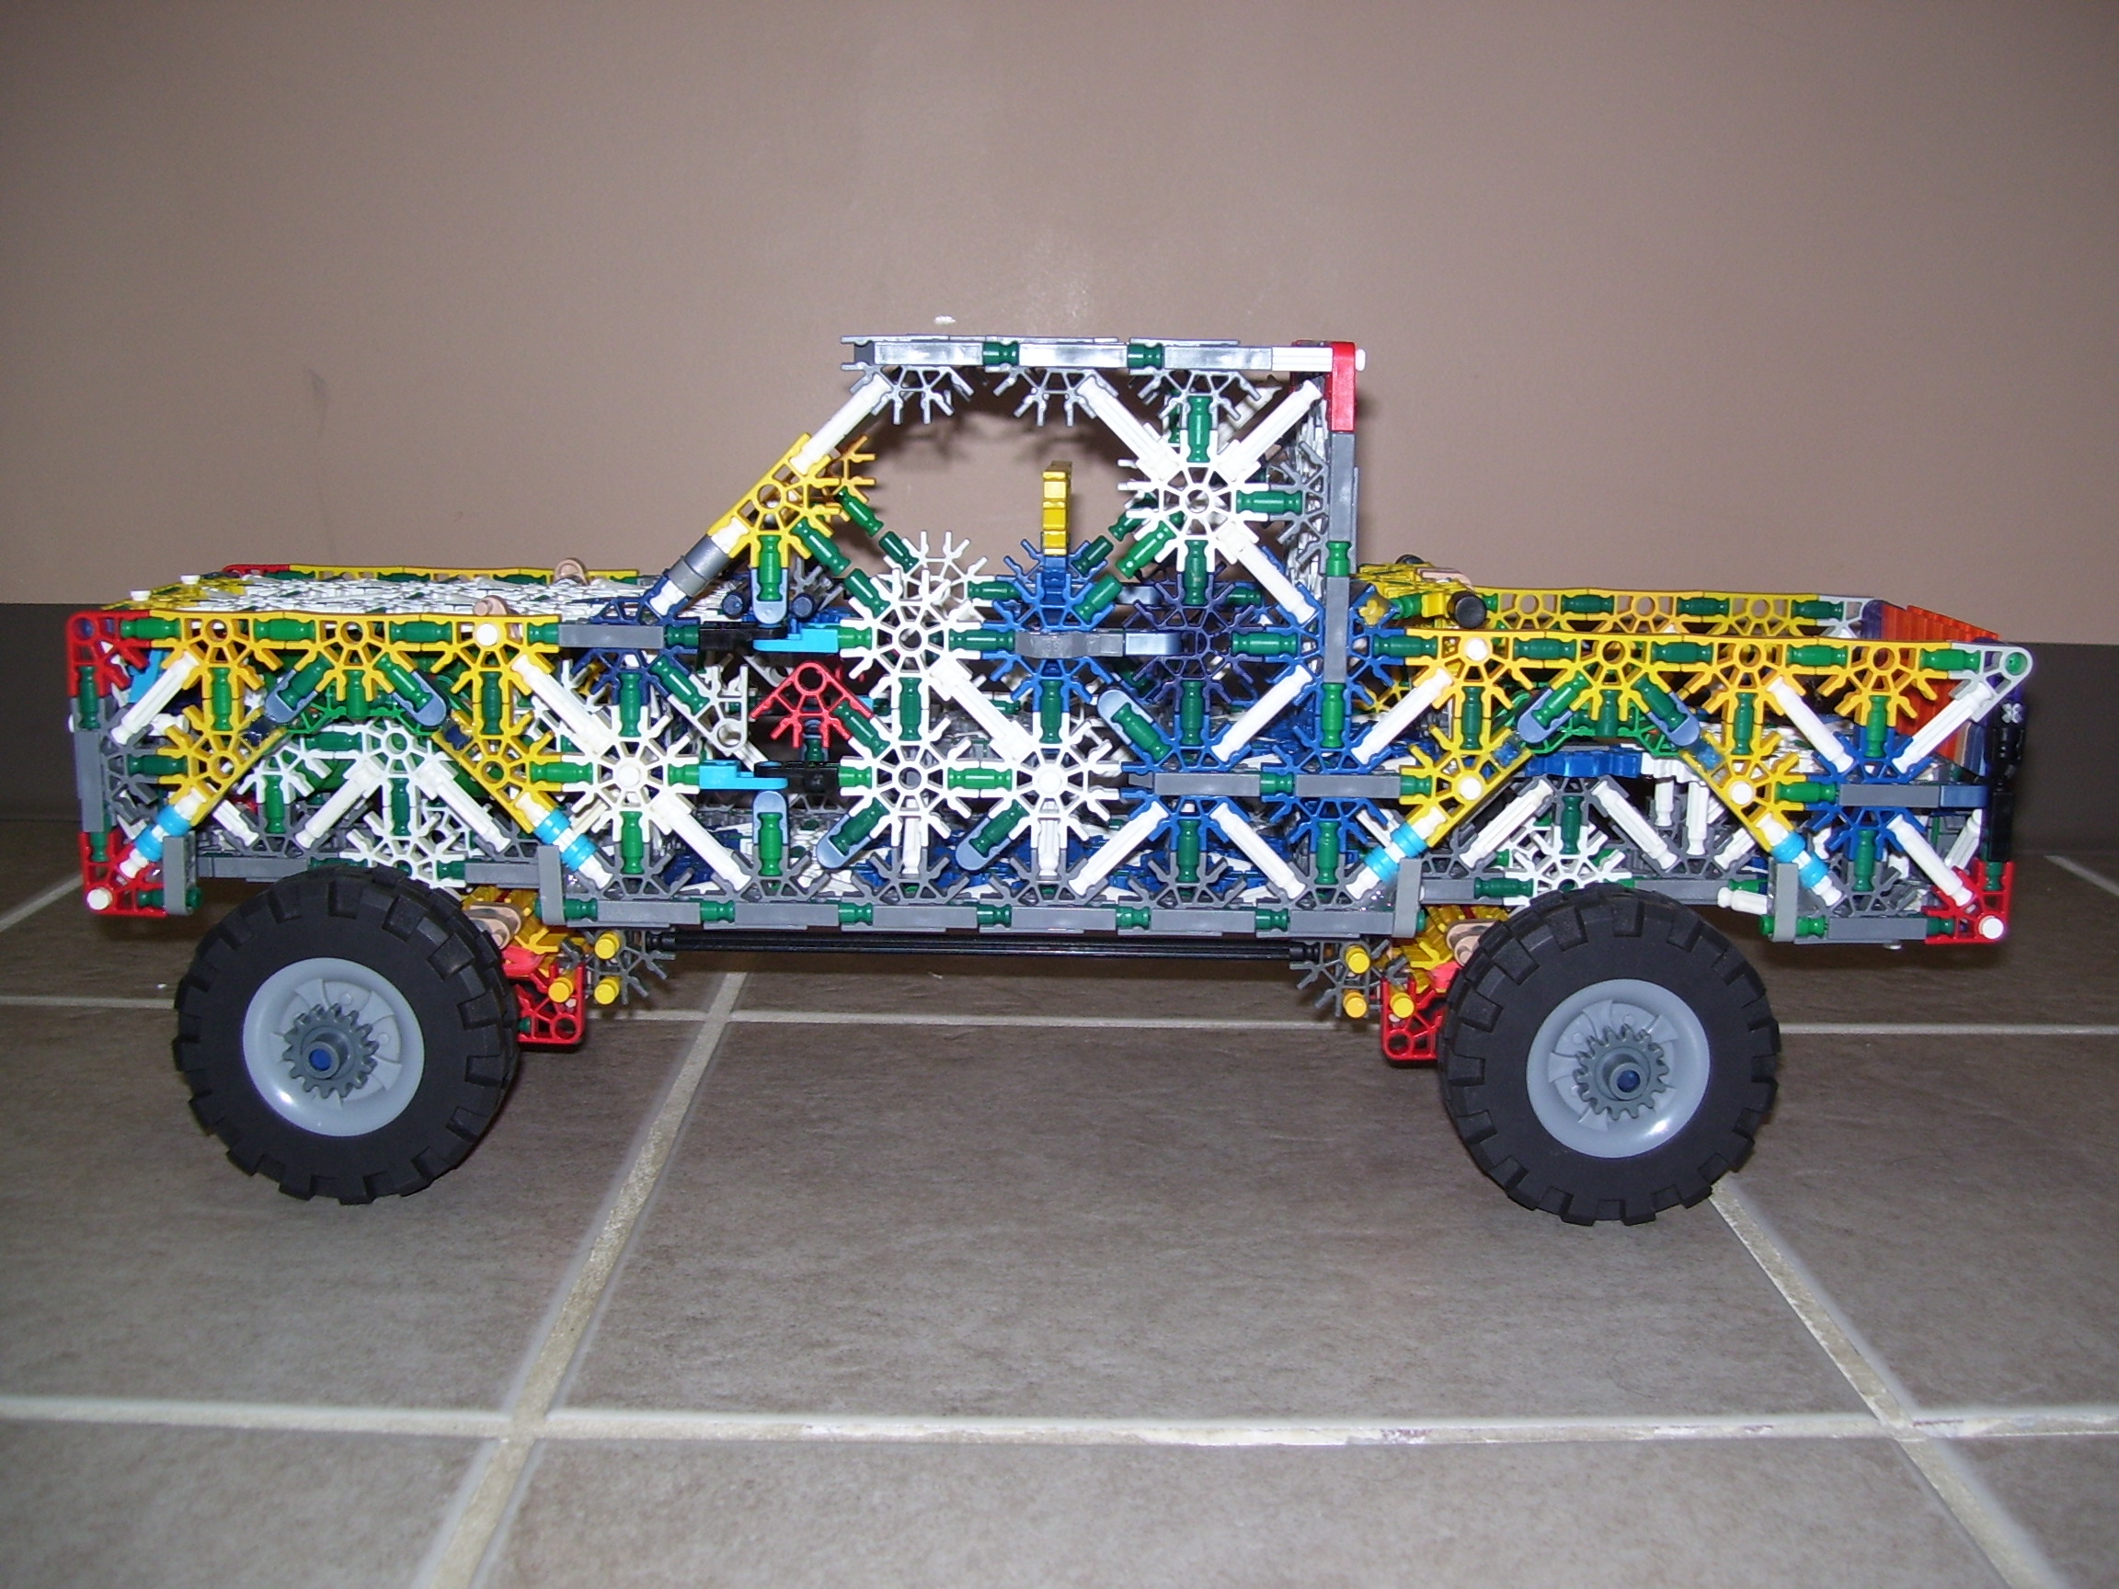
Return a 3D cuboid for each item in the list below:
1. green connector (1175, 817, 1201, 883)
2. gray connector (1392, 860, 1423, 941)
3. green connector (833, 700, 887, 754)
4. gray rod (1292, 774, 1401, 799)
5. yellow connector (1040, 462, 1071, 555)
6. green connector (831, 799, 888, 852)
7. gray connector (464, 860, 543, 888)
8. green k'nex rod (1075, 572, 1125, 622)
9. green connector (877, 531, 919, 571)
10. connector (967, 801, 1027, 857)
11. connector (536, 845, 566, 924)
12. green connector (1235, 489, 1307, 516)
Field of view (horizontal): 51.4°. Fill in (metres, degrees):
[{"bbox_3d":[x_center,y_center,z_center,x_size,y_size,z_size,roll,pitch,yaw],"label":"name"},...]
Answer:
[{"bbox_3d":[0.034,0.015,0.590,0.006,0.017,0.006,0,10,0],"label":"green connector"},{"bbox_3d":[0.096,0.029,0.603,0.007,0.021,0.010,1,8,0],"label":"gray connector"},{"bbox_3d":[-0.053,-0.018,0.593,0.006,0.017,0.006,-42,8,8],"label":"green connector"},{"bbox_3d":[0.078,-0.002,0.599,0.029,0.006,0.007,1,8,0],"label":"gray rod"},{"bbox_3d":[-0.001,-0.080,0.620,0.006,0.023,0.036,1,11,-1],"label":"yellow connector"},{"bbox_3d":[-0.054,0.009,0.600,0.017,0.006,0.006,-44,6,5],"label":"green connector"},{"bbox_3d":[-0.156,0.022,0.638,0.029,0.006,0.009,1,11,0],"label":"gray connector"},{"bbox_3d":[0.011,-0.053,0.592,0.012,0.006,0.006,-44,6,5],"label":"green k'nex rod"},{"bbox_3d":[-0.051,-0.078,0.702,0.006,0.012,0.006,-44,6,5],"label":"green connector"},{"bbox_3d":[-0.016,0.009,0.589,0.017,0.006,0.006,-43,7,7],"label":"connector"},{"bbox_3d":[-0.135,0.024,0.591,0.006,0.021,0.009,1,10,0],"label":"connector"},{"bbox_3d":[0.055,-0.076,0.575,0.017,0.006,0.006,0,10,0],"label":"green connector"}]

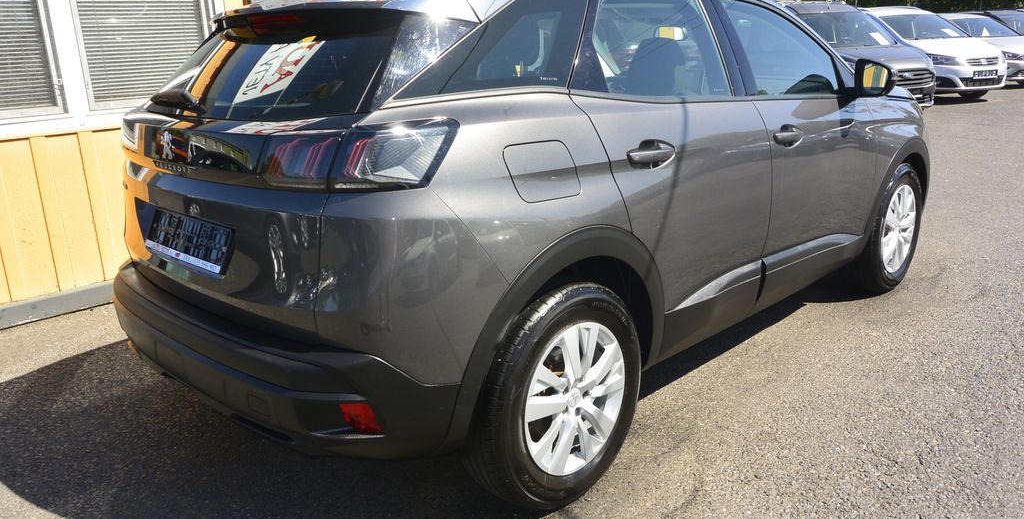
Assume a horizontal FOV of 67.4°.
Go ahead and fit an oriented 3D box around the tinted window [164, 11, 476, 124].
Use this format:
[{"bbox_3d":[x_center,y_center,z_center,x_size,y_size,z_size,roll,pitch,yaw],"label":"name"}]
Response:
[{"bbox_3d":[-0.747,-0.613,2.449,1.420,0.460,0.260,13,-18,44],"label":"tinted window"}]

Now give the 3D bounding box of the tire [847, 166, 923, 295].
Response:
[{"bbox_3d":[2.039,-0.185,4.234,0.700,0.700,0.220,-17,21,-42],"label":"tire"}]

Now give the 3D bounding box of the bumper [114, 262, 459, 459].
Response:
[{"bbox_3d":[-0.892,0.278,2.434,1.790,0.370,0.390,12,22,44],"label":"bumper"}]

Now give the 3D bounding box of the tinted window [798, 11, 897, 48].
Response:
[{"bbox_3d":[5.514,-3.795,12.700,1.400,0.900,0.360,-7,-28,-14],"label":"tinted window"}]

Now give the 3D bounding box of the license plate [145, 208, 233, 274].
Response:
[{"bbox_3d":[-0.966,-0.060,2.282,0.525,0.128,0.025,12,1,44],"label":"license plate"}]

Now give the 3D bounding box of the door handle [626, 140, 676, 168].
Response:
[{"bbox_3d":[0.448,-0.331,2.442,0.250,0.085,0.060,-17,21,-42],"label":"door handle"}]

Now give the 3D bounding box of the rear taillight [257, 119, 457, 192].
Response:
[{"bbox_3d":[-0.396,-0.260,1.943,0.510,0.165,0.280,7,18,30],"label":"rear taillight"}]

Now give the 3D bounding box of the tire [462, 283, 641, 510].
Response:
[{"bbox_3d":[0.131,0.406,2.383,0.225,0.700,0.700,12,22,44],"label":"tire"}]

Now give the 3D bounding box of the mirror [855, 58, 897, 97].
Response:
[{"bbox_3d":[1.528,-0.779,3.282,0.200,0.165,0.130,11,21,41],"label":"mirror"}]

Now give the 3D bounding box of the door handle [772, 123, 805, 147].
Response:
[{"bbox_3d":[1.103,-0.498,3.089,0.250,0.085,0.060,-17,21,-42],"label":"door handle"}]

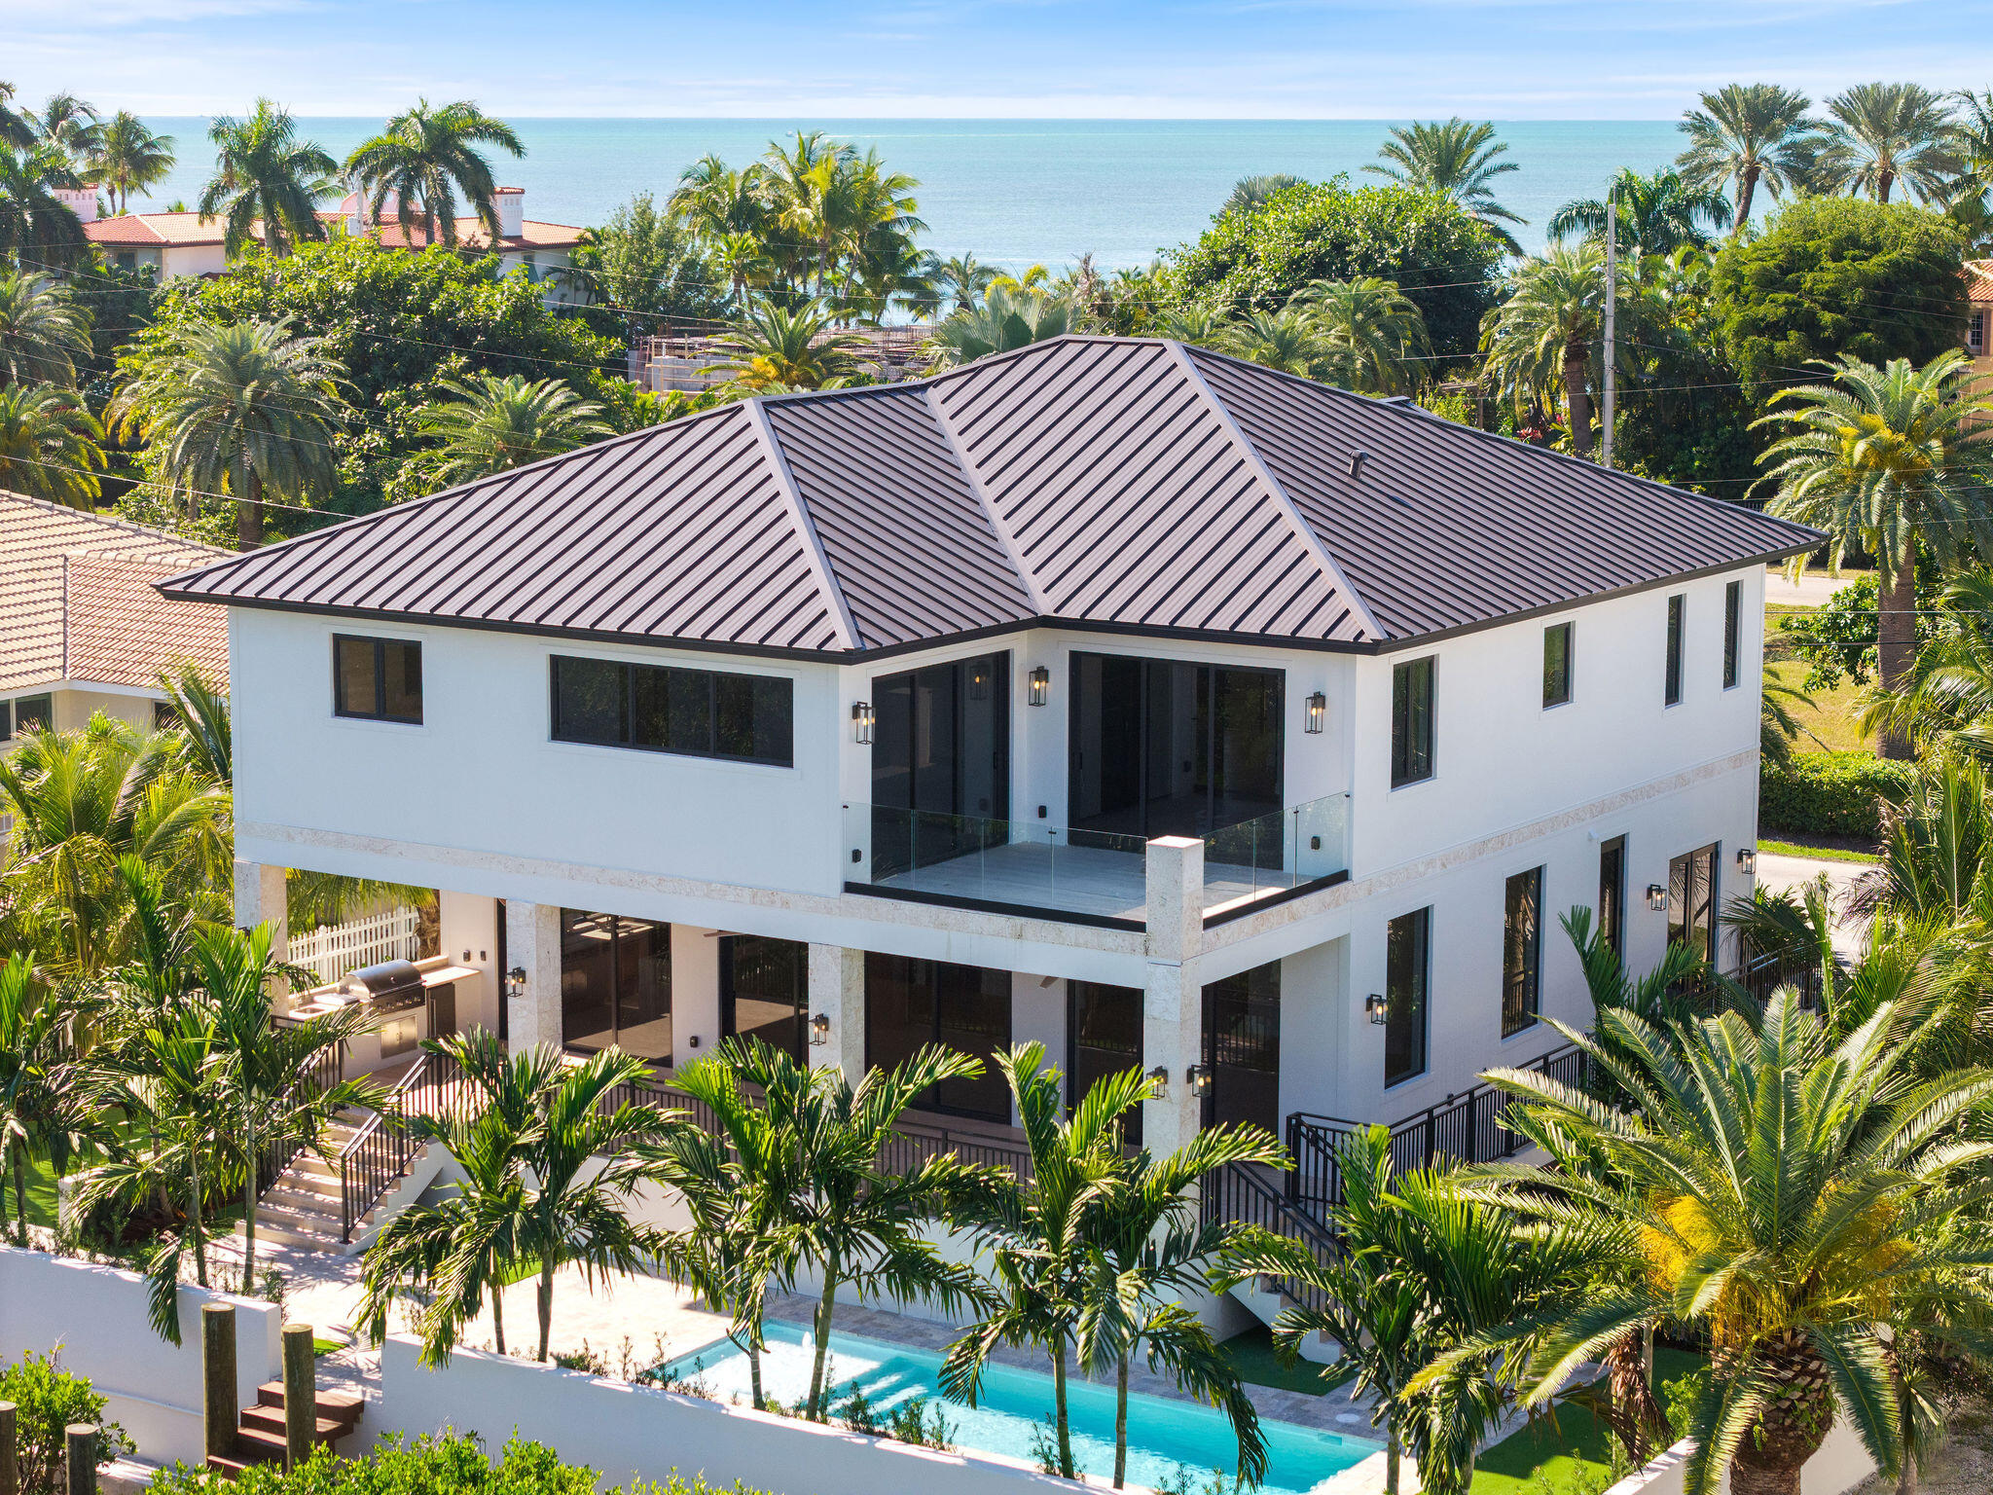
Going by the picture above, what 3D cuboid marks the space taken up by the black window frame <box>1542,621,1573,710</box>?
[{"bbox_3d":[7.424,-1.112,53.897,0.120,1.076,0.920,6,11,33],"label":"black window frame"}]

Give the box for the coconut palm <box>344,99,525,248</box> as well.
[{"bbox_3d":[-20.985,-16.635,151.268,6.726,15.102,6.726,-1,9,-8],"label":"coconut palm"}]

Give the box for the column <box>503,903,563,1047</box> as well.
[{"bbox_3d":[-5.912,3.489,51.747,0.497,3.123,0.488,6,11,33],"label":"column"}]

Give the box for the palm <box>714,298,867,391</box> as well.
[{"bbox_3d":[-7.686,-12.956,150.586,5.700,7.616,5.700,0,9,0],"label":"palm"}]

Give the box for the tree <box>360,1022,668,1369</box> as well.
[{"bbox_3d":[-5.428,5.121,45.865,3.574,3.829,3.200,-1,9,-7],"label":"tree"}]

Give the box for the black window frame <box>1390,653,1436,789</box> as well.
[{"bbox_3d":[5.099,-0.315,50.083,0.120,1.579,1.233,6,11,33],"label":"black window frame"}]

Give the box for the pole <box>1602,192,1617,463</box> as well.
[{"bbox_3d":[18.863,-11.088,124.918,0.330,11.932,0.330,6,11,33],"label":"pole"}]

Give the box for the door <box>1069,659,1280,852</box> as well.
[{"bbox_3d":[2.287,0.146,50.548,3.133,2.507,0.150,6,11,33],"label":"door"}]

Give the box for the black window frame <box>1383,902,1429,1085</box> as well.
[{"bbox_3d":[5.129,3.139,51.018,0.120,2.176,1.196,6,11,33],"label":"black window frame"}]

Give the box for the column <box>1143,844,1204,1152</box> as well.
[{"bbox_3d":[2.014,3.388,45.494,0.470,4.686,0.490,6,11,32],"label":"column"}]

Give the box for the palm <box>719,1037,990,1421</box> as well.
[{"bbox_3d":[-1.542,5.249,43.757,2.919,4.259,2.900,0,9,-2],"label":"palm"}]

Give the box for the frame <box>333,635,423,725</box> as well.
[{"bbox_3d":[-7.901,-0.882,51.907,1.578,1.098,0.120,6,11,33],"label":"frame"}]

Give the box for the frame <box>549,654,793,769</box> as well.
[{"bbox_3d":[-3.943,-0.465,49.358,3.793,1.091,0.120,6,11,33],"label":"frame"}]

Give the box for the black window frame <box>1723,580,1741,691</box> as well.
[{"bbox_3d":[10.642,-1.651,58.812,0.120,1.555,0.566,6,11,33],"label":"black window frame"}]

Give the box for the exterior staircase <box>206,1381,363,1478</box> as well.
[{"bbox_3d":[-8.026,7.791,45.454,1.270,0.776,1.158,6,11,33],"label":"exterior staircase"}]

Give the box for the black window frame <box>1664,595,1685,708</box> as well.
[{"bbox_3d":[9.442,-1.367,56.656,0.120,1.554,0.625,6,11,33],"label":"black window frame"}]

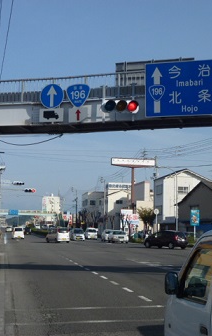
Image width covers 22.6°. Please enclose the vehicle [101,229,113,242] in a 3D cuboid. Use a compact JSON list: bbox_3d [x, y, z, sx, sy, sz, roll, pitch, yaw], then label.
[{"bbox_3d":[0.608,8.237,64.500,1.680,1.450,4.300,2,-7,-10],"label":"vehicle"}]

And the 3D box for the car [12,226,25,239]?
[{"bbox_3d":[-12.463,9.313,75.443,1.480,1.670,3.400,2,-6,-11],"label":"car"}]

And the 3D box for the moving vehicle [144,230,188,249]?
[{"bbox_3d":[5.102,6.180,45.838,1.700,1.520,3.900,6,-9,-44],"label":"moving vehicle"}]

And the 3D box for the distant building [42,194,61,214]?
[{"bbox_3d":[-42.008,34.631,413.145,13.500,26.000,18.000,2,-6,-11],"label":"distant building"}]

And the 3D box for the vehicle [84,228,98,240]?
[{"bbox_3d":[-2.034,9.350,76.000,1.520,1.750,3.500,2,-7,-10],"label":"vehicle"}]

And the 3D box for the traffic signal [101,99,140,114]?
[{"bbox_3d":[0.442,-1.970,17.000,1.200,0.440,0.400,2,-7,-12],"label":"traffic signal"}]

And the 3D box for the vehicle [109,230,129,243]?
[{"bbox_3d":[1.433,7.582,58.500,1.700,1.420,4.400,2,-6,-8],"label":"vehicle"}]

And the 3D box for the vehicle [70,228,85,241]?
[{"bbox_3d":[-3.664,8.553,67.993,1.480,1.620,3.400,2,-6,-11],"label":"vehicle"}]

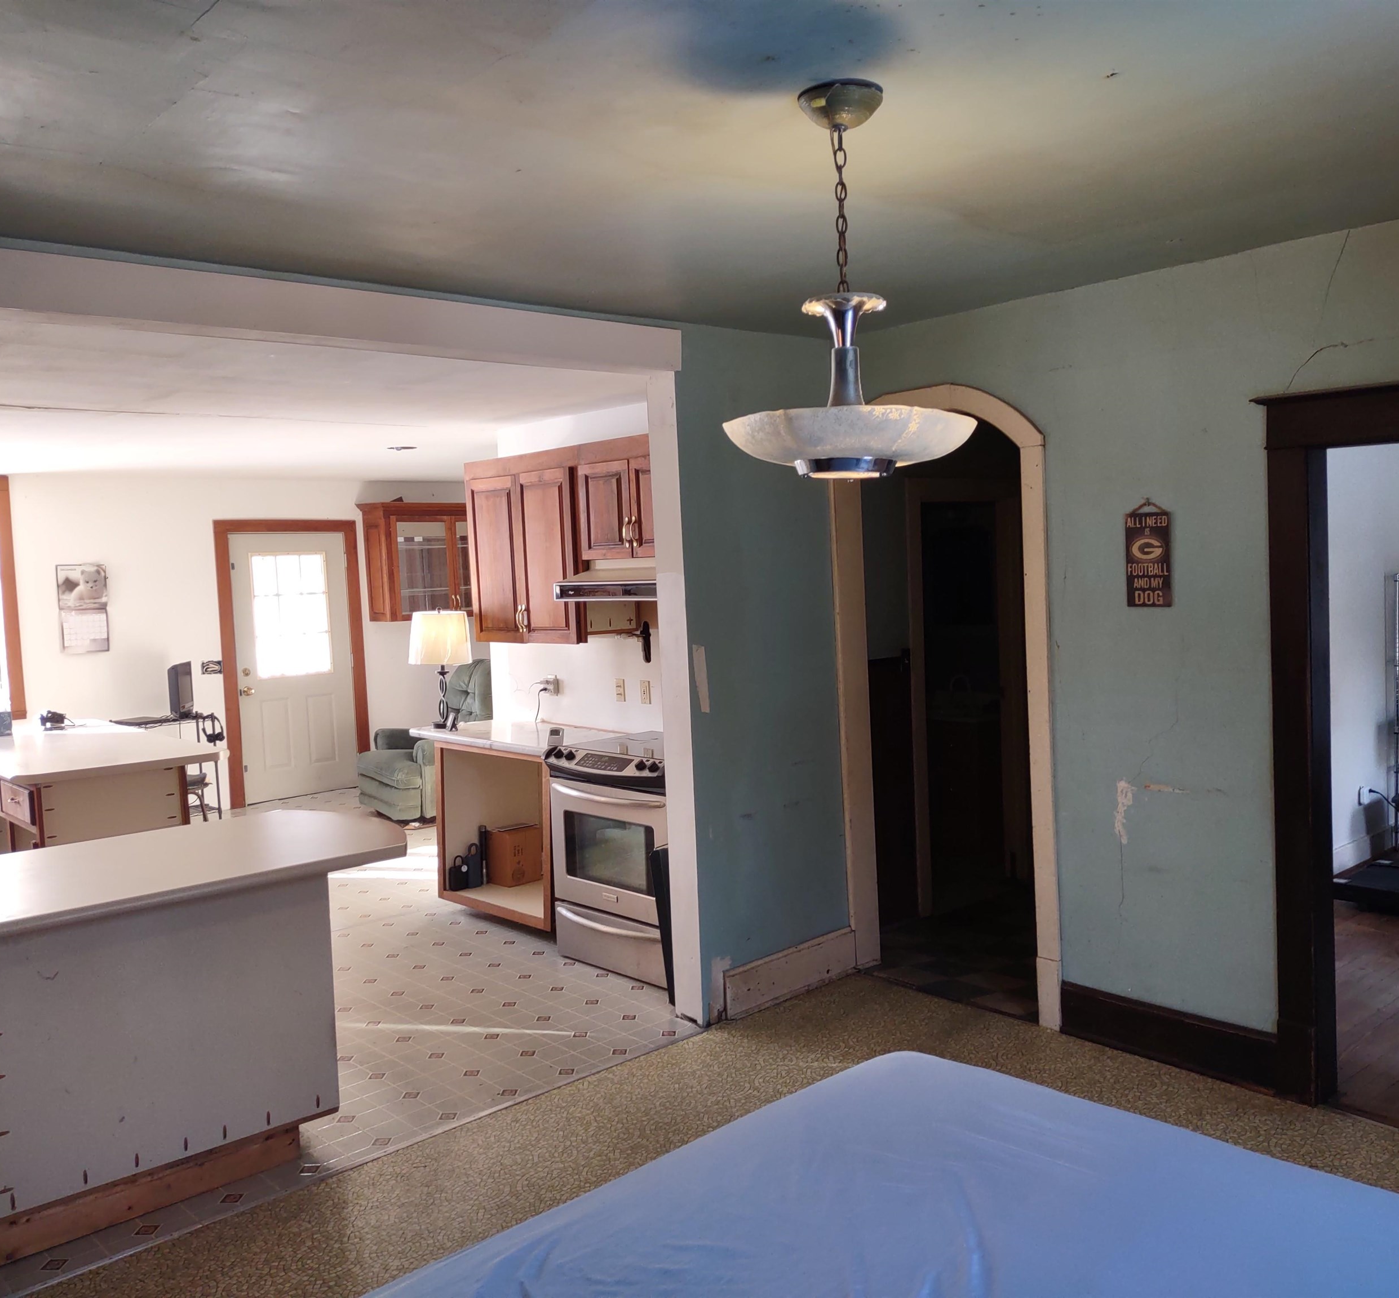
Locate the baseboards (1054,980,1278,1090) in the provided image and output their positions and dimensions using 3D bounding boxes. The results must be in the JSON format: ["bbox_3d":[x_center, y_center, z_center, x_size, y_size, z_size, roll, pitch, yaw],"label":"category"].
[{"bbox_3d":[1.523,1.265,4.608,0.025,0.184,0.797,-6,5,-40],"label":"baseboards"}]

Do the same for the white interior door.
[{"bbox_3d":[-3.075,0.121,10.646,0.935,2.003,0.050,-6,5,-44],"label":"white interior door"}]

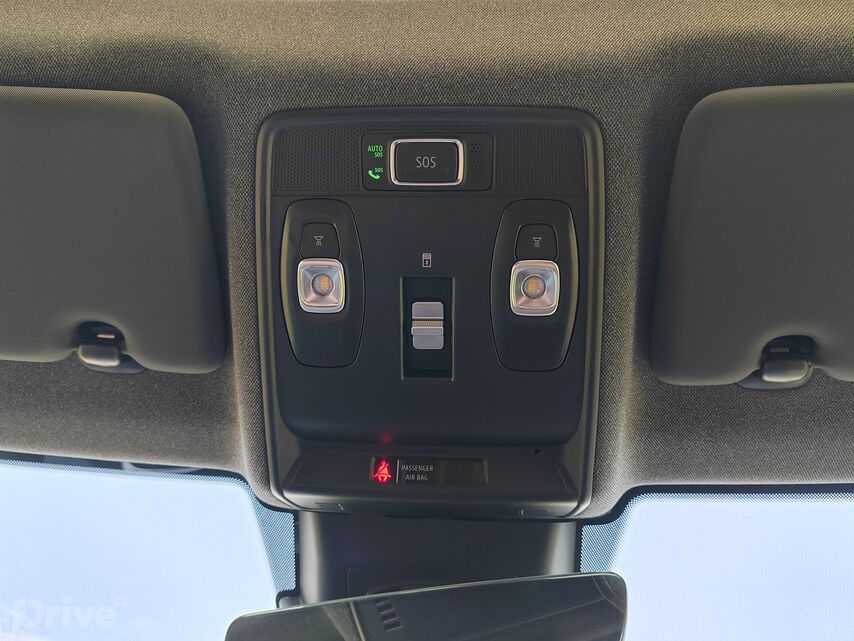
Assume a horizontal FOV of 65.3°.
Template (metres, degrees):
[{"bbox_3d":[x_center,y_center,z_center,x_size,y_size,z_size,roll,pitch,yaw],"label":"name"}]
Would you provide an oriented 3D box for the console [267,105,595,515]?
[{"bbox_3d":[0.002,-0.004,0.370,0.190,0.045,0.225,0,-87,0],"label":"console"}]

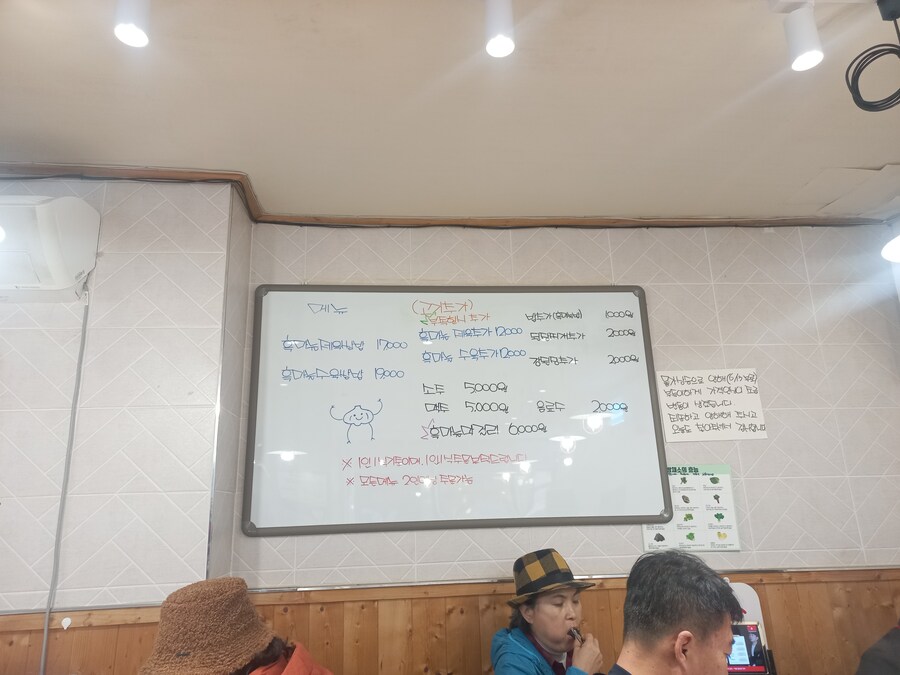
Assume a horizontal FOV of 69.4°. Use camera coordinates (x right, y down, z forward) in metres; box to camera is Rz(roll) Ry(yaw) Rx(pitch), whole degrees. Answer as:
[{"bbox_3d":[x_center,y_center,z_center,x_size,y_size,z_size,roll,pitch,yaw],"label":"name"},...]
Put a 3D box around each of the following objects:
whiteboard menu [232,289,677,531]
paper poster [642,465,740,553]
[{"bbox_3d":[0.036,0.233,2.357,1.493,0.891,0.025,0,-16,-5],"label":"whiteboard menu"},{"bbox_3d":[0.855,0.609,2.333,0.355,0.303,0.004,2,-16,-5],"label":"paper poster"}]

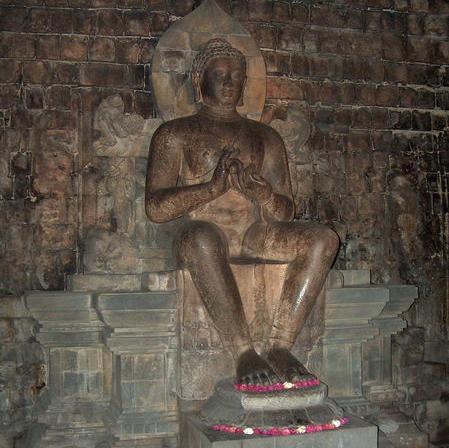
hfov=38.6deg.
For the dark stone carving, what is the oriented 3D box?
[{"bbox_3d":[0.120,-0.244,4.950,1.320,2.614,1.420,0,0,-18],"label":"dark stone carving"}]

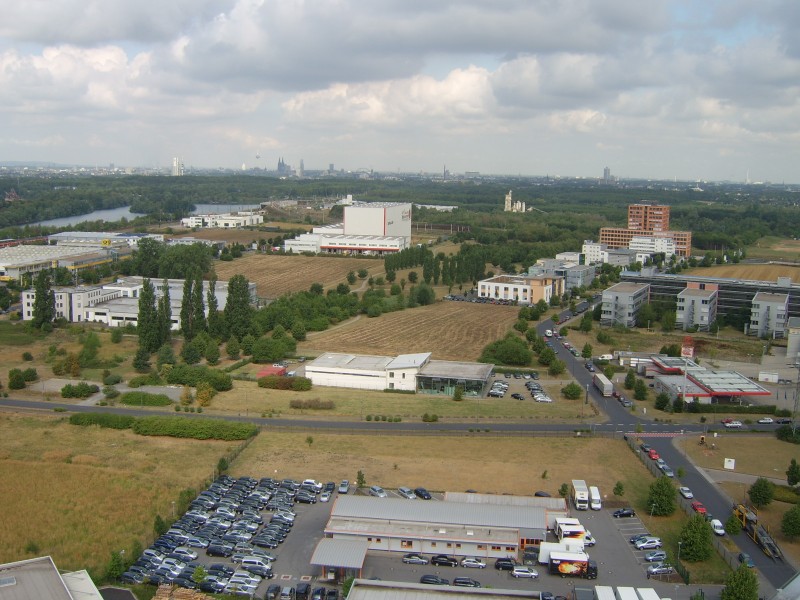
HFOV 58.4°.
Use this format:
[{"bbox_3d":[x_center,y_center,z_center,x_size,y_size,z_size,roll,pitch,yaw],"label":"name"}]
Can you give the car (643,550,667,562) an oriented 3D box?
[{"bbox_3d":[43.342,43.473,121.427,3.700,1.500,1.650,0,10,-7],"label":"car"}]

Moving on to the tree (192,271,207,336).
[{"bbox_3d":[-78.914,1.513,282.317,5.320,28.070,5.320,1,10,0],"label":"tree"}]

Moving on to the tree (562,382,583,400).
[{"bbox_3d":[51.118,27.009,212.229,5.900,5.300,5.900,1,10,0],"label":"tree"}]

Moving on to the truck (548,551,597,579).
[{"bbox_3d":[29.757,45.641,123.411,8.200,3.400,2.500,2,10,4],"label":"truck"}]

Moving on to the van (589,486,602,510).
[{"bbox_3d":[40.627,41.481,149.193,1.970,2.350,5.800,2,10,6],"label":"van"}]

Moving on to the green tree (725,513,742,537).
[{"bbox_3d":[63.225,42.927,135.917,3.130,5.220,3.130,1,10,0],"label":"green tree"}]

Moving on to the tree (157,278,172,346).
[{"bbox_3d":[-89.116,4.664,271.999,5.180,25.938,5.180,1,10,0],"label":"tree"}]

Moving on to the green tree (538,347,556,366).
[{"bbox_3d":[52.845,20.287,255.509,5.783,7.095,5.783,1,10,0],"label":"green tree"}]

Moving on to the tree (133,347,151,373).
[{"bbox_3d":[-82.844,19.265,230.262,5.400,8.300,5.400,1,10,0],"label":"tree"}]

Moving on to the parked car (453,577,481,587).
[{"bbox_3d":[10.852,45.475,116.241,4.400,1.500,1.800,2,10,6],"label":"parked car"}]

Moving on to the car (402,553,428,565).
[{"bbox_3d":[2.801,45.398,126.051,4.500,1.420,1.780,2,10,5],"label":"car"}]

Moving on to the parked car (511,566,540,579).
[{"bbox_3d":[21.514,46.418,122.403,4.600,1.500,1.780,2,10,4],"label":"parked car"}]

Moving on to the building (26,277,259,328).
[{"bbox_3d":[-111.230,-0.585,315.091,73.500,11.400,64.500,3,10,11],"label":"building"}]

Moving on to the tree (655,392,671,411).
[{"bbox_3d":[74.083,28.077,201.180,4.300,5.000,4.300,1,10,0],"label":"tree"}]

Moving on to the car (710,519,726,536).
[{"bbox_3d":[61.853,44.269,139.256,1.750,1.800,4.200,1,10,-1],"label":"car"}]

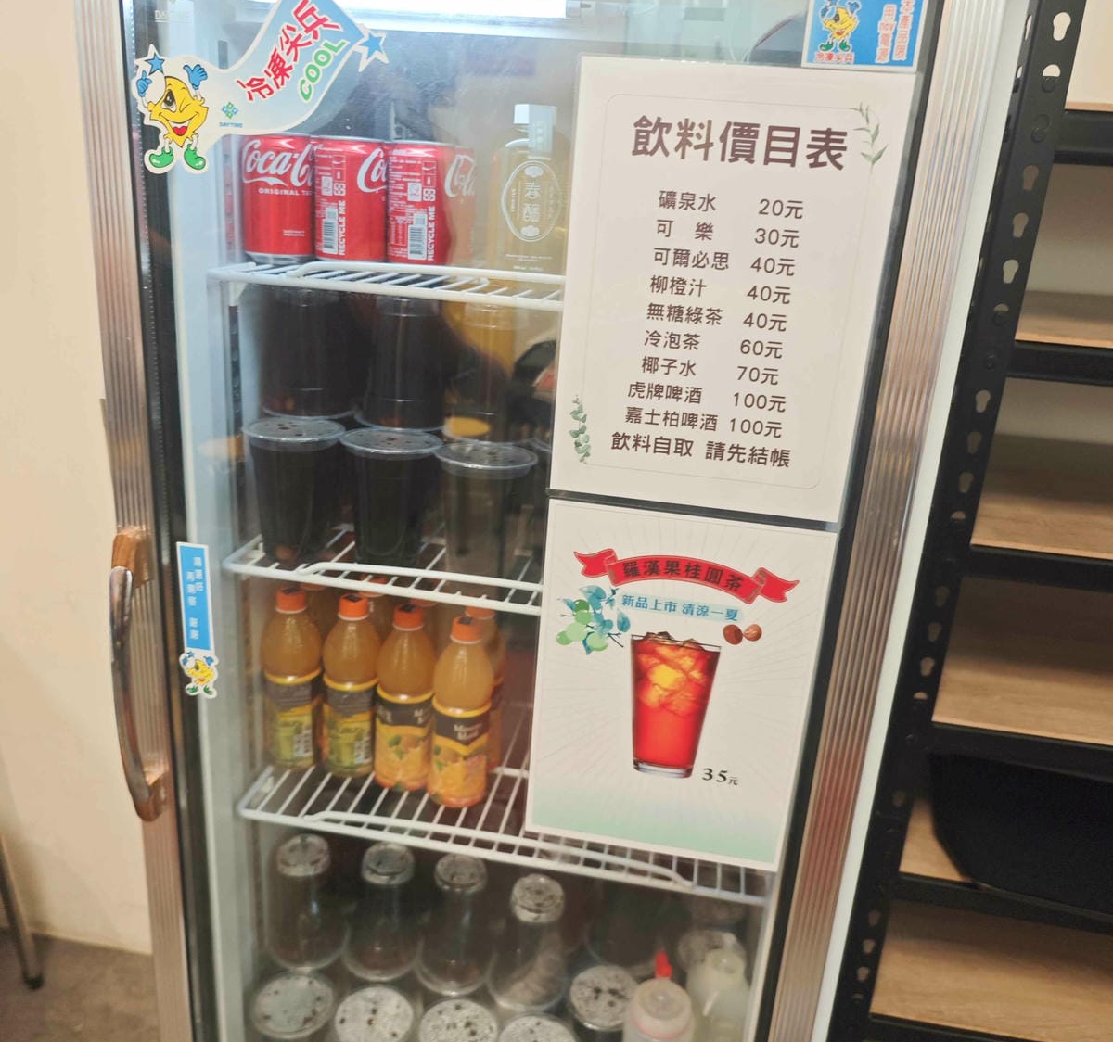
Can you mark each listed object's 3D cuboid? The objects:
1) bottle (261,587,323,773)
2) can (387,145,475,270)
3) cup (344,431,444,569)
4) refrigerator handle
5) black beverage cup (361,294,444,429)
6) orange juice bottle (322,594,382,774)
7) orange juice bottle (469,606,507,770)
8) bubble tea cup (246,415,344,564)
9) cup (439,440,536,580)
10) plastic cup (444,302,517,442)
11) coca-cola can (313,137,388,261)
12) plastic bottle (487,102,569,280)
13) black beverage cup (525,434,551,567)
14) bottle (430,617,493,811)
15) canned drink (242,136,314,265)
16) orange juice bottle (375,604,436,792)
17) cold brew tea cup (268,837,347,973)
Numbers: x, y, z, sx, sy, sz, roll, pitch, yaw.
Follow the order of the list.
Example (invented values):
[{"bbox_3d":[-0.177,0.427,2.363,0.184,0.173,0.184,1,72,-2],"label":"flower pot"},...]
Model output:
[{"bbox_3d":[-0.287,0.170,1.072,0.063,0.202,0.063,-2,19,-15],"label":"bottle"},{"bbox_3d":[-0.122,-0.288,0.908,0.066,0.115,0.066,7,19,7],"label":"can"},{"bbox_3d":[-0.158,-0.016,0.941,0.097,0.124,0.097,3,19,-1],"label":"cup"},{"bbox_3d":[-0.351,0.136,0.829,0.022,0.252,0.043,7,19,8],"label":"refrigerator handle"},{"bbox_3d":[-0.158,-0.163,1.002,0.097,0.122,0.097,4,19,-1],"label":"black beverage cup"},{"bbox_3d":[-0.221,0.176,1.068,0.063,0.202,0.063,0,19,-12],"label":"orange juice bottle"},{"bbox_3d":[-0.087,0.179,1.094,0.064,0.211,0.064,7,19,7],"label":"orange juice bottle"},{"bbox_3d":[-0.250,-0.027,0.953,0.093,0.127,0.093,3,18,-1],"label":"bubble tea cup"},{"bbox_3d":[-0.070,-0.005,0.950,0.097,0.122,0.097,4,19,-1],"label":"cup"},{"bbox_3d":[-0.065,-0.148,0.991,0.097,0.122,0.097,4,19,-1],"label":"plastic cup"},{"bbox_3d":[-0.179,-0.282,0.869,0.066,0.115,0.066,0,19,-12],"label":"coca-cola can"},{"bbox_3d":[-0.022,-0.281,0.854,0.070,0.143,0.068,3,18,-2],"label":"plastic bottle"},{"bbox_3d":[0.015,-0.015,0.965,0.093,0.127,0.093,3,18,-1],"label":"black beverage cup"},{"bbox_3d":[-0.097,0.197,1.038,0.064,0.211,0.064,7,19,7],"label":"bottle"},{"bbox_3d":[-0.261,-0.302,0.927,0.066,0.115,0.066,7,19,7],"label":"canned drink"},{"bbox_3d":[-0.162,0.185,1.060,0.063,0.205,0.063,3,19,-1],"label":"orange juice bottle"},{"bbox_3d":[-0.305,0.467,1.212,0.097,0.124,0.097,3,19,-1],"label":"cold brew tea cup"}]

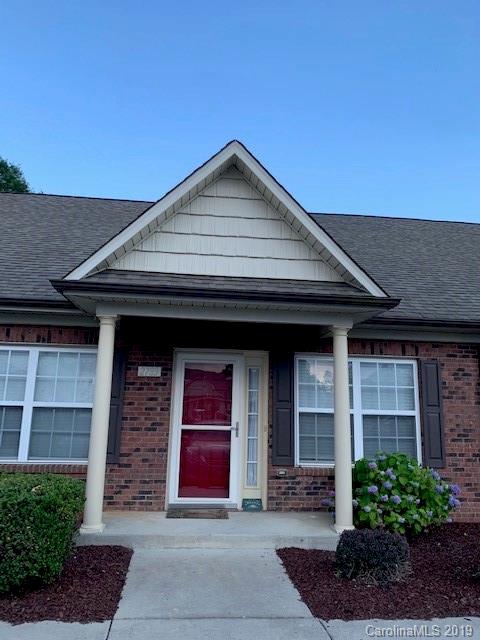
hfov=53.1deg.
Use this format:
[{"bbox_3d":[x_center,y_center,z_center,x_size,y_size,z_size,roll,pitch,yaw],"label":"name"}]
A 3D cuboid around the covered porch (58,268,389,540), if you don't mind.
[{"bbox_3d":[-0.209,1.023,5.917,3.890,2.870,1.620,3,-11,-6],"label":"covered porch"}]

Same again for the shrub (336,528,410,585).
[{"bbox_3d":[1.329,2.281,4.794,0.755,0.410,0.740,3,-11,-6],"label":"shrub"}]

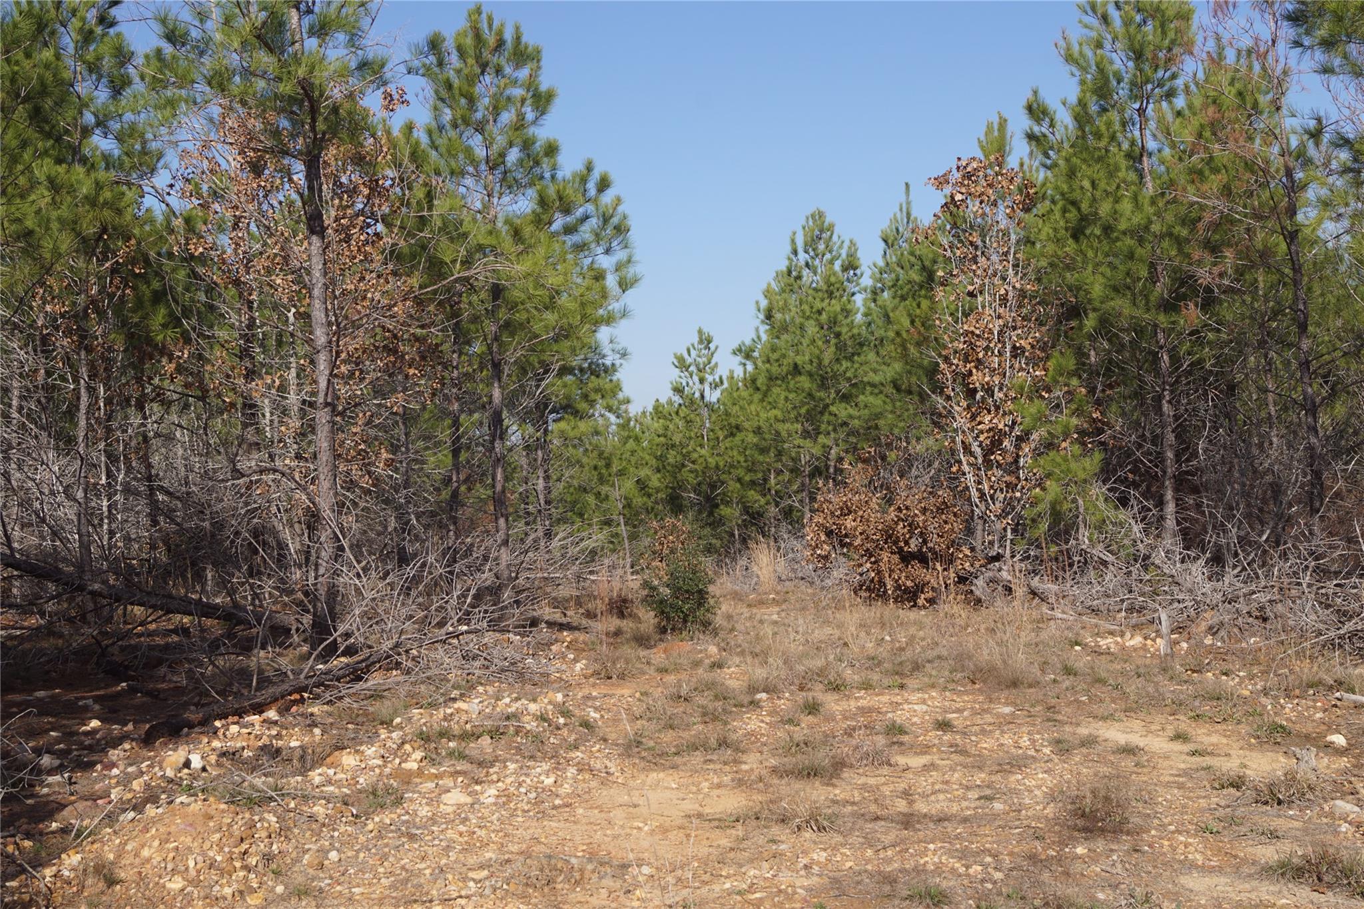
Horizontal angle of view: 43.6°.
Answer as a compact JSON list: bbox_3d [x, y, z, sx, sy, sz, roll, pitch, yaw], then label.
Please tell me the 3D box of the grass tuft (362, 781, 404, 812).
[{"bbox_3d":[-1.458,1.669,8.300,0.210,0.120,0.200,-1,-1,0],"label":"grass tuft"}]

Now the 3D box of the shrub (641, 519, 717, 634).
[{"bbox_3d":[-0.026,1.183,16.600,0.740,1.100,0.700,-1,-1,0],"label":"shrub"}]

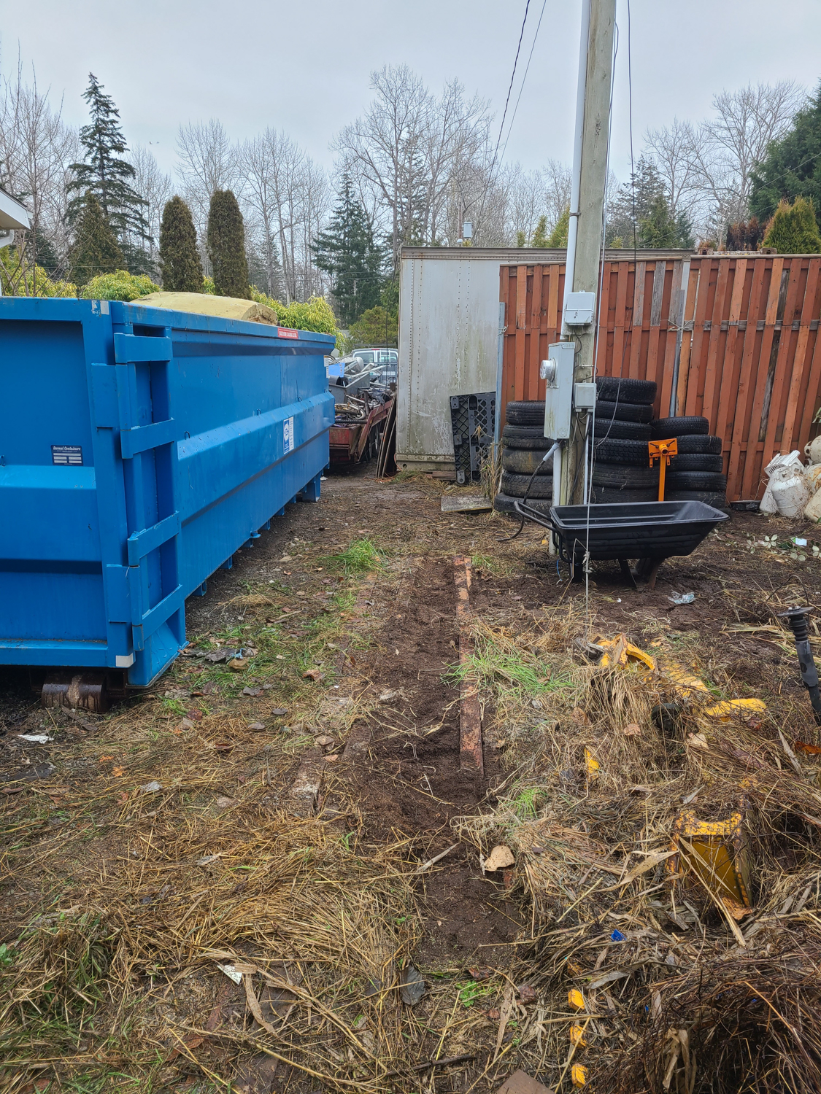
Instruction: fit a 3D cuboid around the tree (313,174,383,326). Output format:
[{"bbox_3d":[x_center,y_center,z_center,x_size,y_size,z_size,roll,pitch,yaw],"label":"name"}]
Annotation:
[{"bbox_3d":[-3.068,-13.228,41.065,4.000,10.060,4.000,1,13,0],"label":"tree"}]

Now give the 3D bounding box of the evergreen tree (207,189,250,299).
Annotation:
[{"bbox_3d":[-4.013,-5.295,18.274,1.050,4.960,1.050,1,13,0],"label":"evergreen tree"}]

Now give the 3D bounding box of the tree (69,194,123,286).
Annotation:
[{"bbox_3d":[-7.101,-5.467,18.747,1.450,4.920,1.450,1,13,0],"label":"tree"}]

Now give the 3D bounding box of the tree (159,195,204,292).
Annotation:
[{"bbox_3d":[-5.047,-5.249,18.285,1.050,4.820,1.050,1,13,0],"label":"tree"}]

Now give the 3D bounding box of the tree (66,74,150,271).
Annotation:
[{"bbox_3d":[-15.158,-15.901,41.466,4.900,14.450,4.900,1,13,0],"label":"tree"}]

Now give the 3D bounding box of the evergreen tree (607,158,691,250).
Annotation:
[{"bbox_3d":[12.495,-14.401,43.872,5.000,11.870,5.000,1,13,0],"label":"evergreen tree"}]

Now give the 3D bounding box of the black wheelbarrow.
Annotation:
[{"bbox_3d":[1.466,-0.025,5.972,1.470,0.600,0.700,1,13,-4],"label":"black wheelbarrow"}]

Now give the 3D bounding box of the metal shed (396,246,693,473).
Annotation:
[{"bbox_3d":[1.817,-2.618,11.905,3.650,2.940,2.500,3,13,7],"label":"metal shed"}]

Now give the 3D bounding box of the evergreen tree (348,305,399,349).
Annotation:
[{"bbox_3d":[-1.323,-7.151,30.164,2.200,3.290,2.200,1,13,0],"label":"evergreen tree"}]

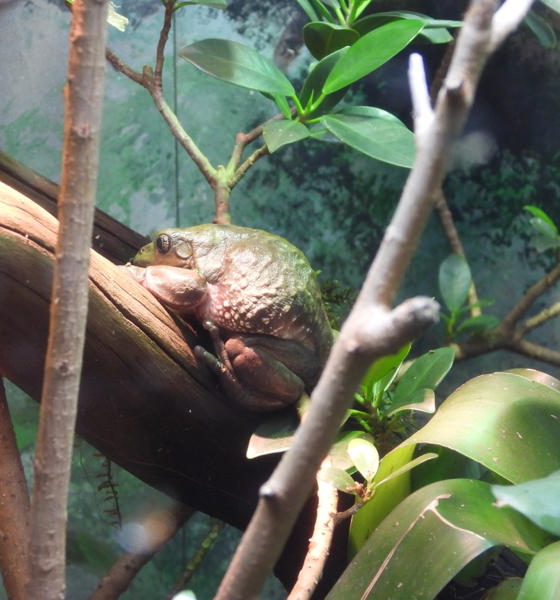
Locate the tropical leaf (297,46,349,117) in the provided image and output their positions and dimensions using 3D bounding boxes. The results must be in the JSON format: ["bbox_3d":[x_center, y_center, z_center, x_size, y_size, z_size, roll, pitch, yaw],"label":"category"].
[{"bbox_3d":[0.024,-0.119,1.570,0.023,0.043,0.015,32,-12,13],"label":"tropical leaf"}]

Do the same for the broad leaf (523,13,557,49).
[{"bbox_3d":[0.155,-0.161,1.720,0.012,0.025,0.012,-31,-6,-7],"label":"broad leaf"}]

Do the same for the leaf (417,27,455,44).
[{"bbox_3d":[0.085,-0.147,1.600,0.027,0.010,0.018,1,5,6],"label":"leaf"}]

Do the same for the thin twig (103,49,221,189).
[{"bbox_3d":[-0.064,-0.100,1.570,0.021,0.098,0.018,-37,0,0],"label":"thin twig"}]

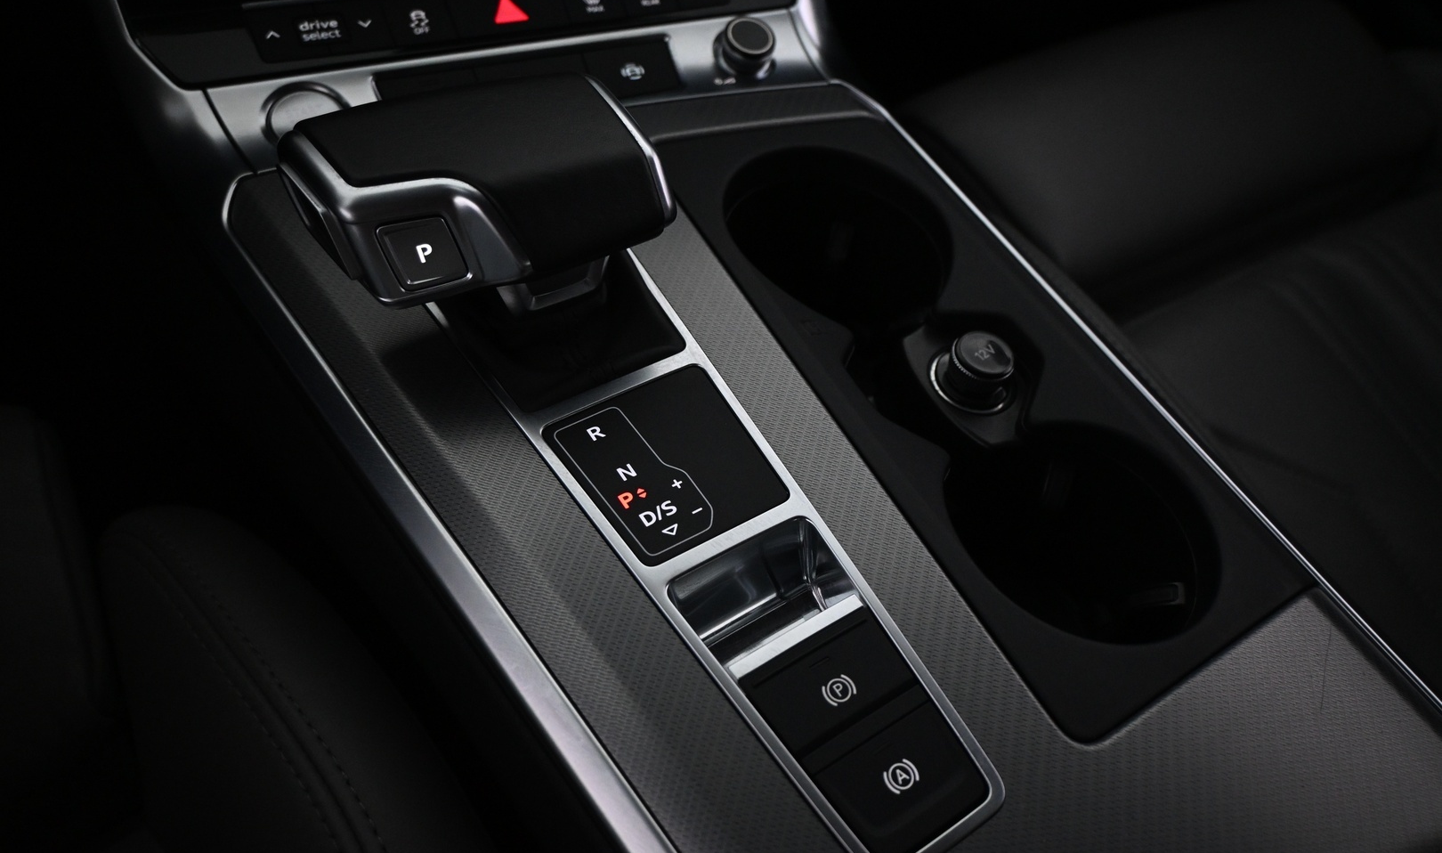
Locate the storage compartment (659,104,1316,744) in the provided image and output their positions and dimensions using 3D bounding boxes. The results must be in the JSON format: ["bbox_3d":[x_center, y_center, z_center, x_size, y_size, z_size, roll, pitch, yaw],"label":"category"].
[{"bbox_3d":[0.074,-0.009,0.404,0.104,0.065,0.262,-21,58,-22],"label":"storage compartment"}]

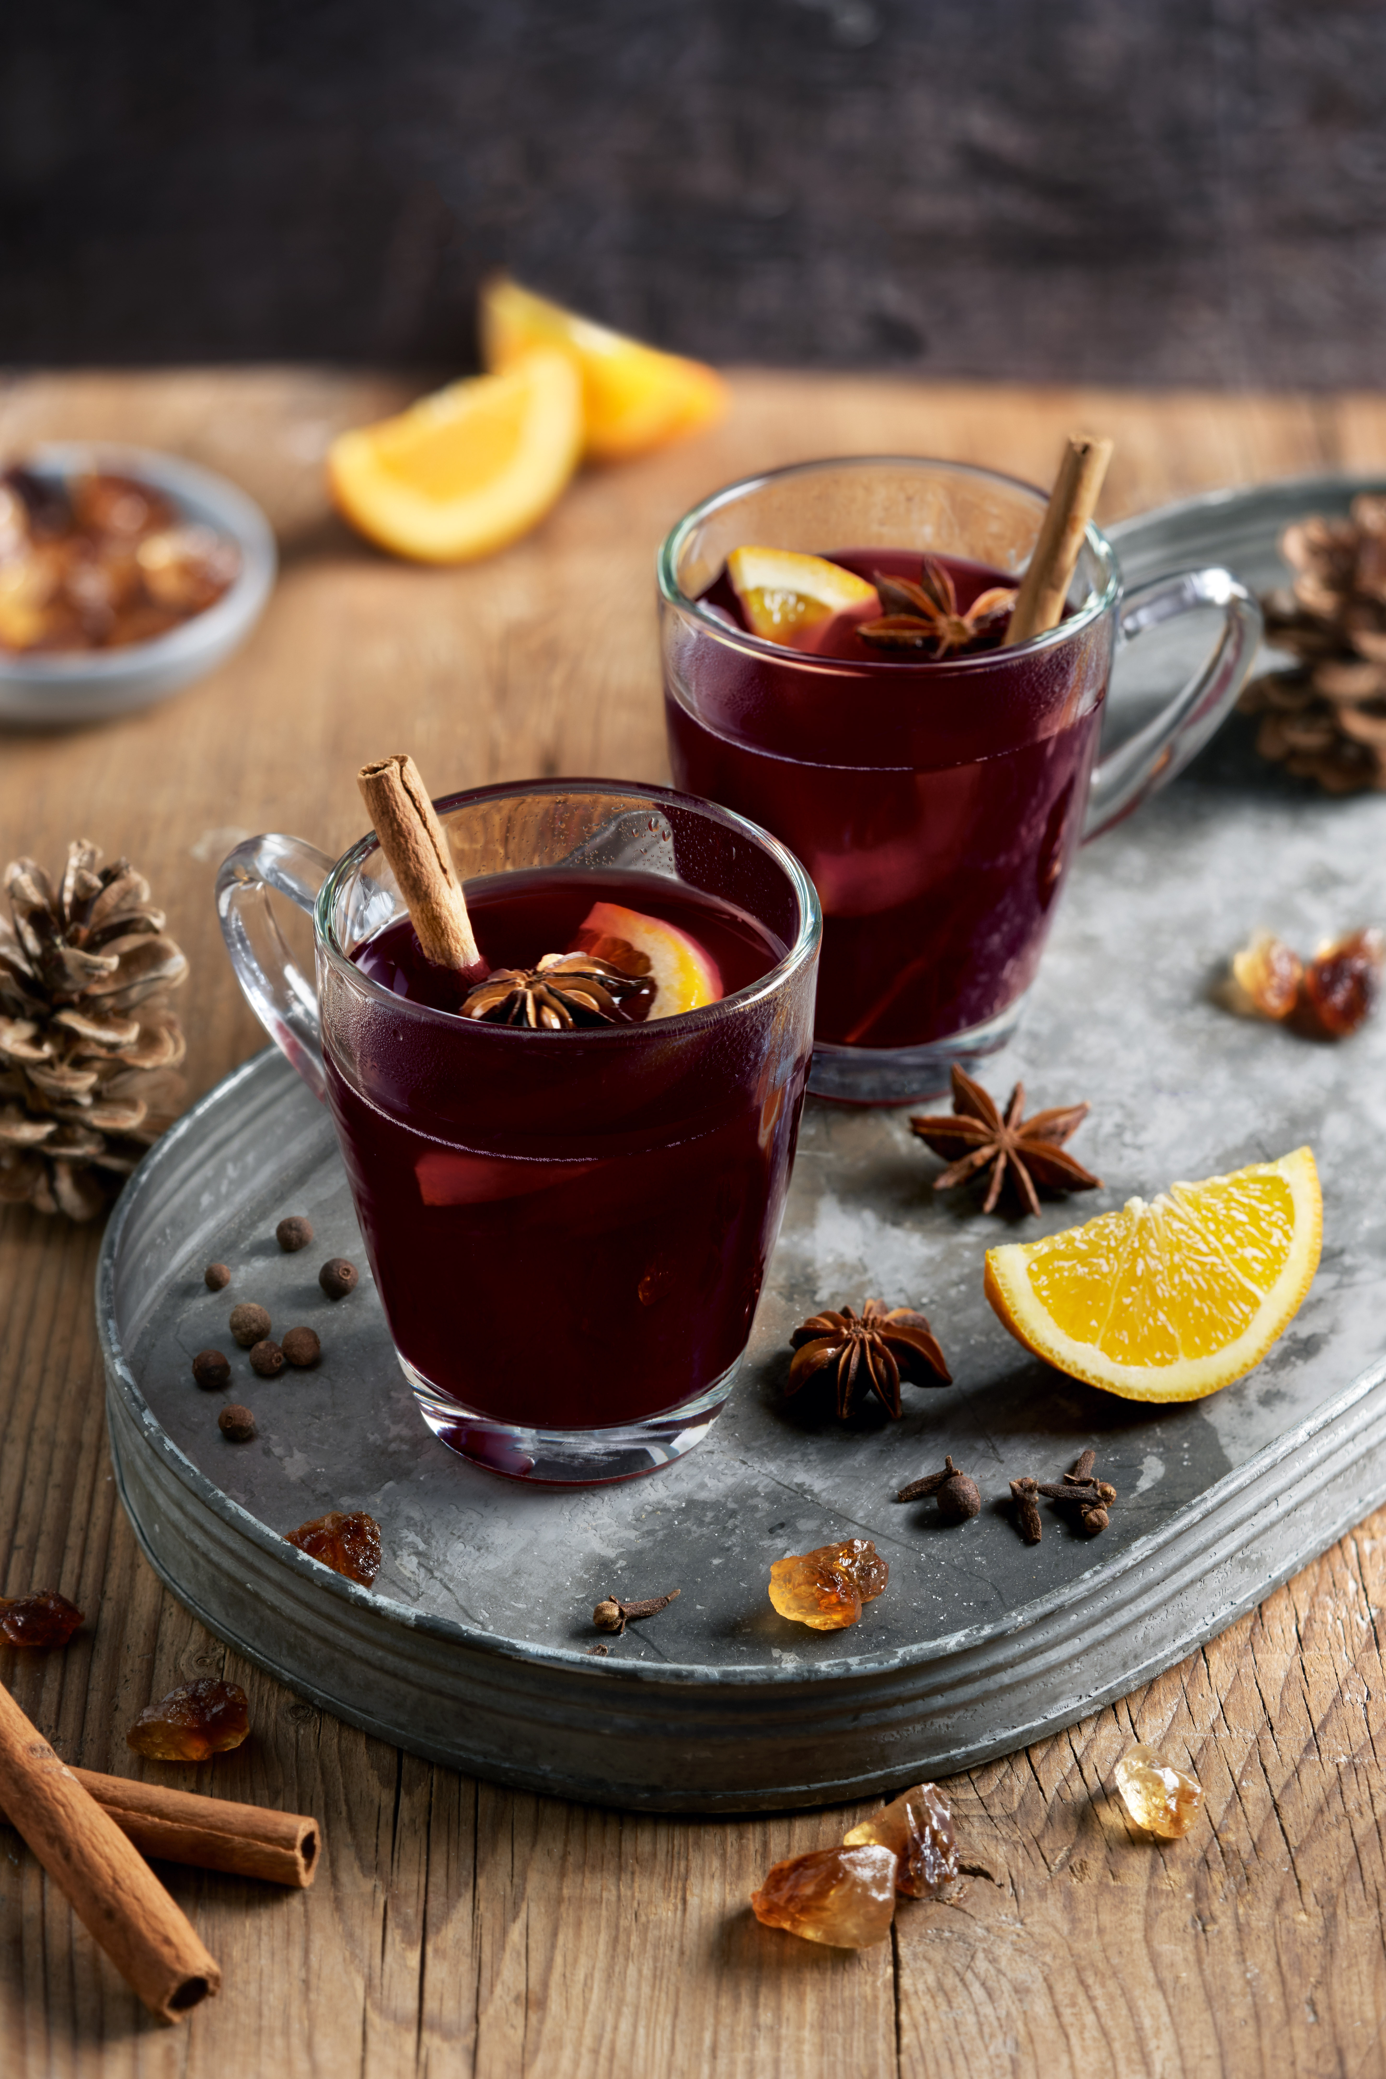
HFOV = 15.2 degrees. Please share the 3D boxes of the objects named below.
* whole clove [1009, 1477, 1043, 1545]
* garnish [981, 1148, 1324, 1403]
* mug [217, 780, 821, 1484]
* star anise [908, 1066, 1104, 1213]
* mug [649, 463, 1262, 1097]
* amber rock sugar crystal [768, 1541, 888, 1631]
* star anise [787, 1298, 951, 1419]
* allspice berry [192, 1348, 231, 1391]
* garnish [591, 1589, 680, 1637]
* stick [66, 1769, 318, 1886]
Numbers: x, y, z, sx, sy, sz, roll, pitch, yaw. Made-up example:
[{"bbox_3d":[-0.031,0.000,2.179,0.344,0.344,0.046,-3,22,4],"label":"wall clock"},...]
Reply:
[{"bbox_3d":[0.058,0.080,0.893,0.005,0.005,0.015,-2,33,-5],"label":"whole clove"},{"bbox_3d":[0.081,0.043,0.924,0.069,0.035,0.039,-16,36,-24],"label":"garnish"},{"bbox_3d":[-0.031,0.017,0.902,0.108,0.101,0.084,17,36,24],"label":"mug"},{"bbox_3d":[0.059,0.019,0.978,0.033,0.011,0.035,1,48,0],"label":"star anise"},{"bbox_3d":[0.048,-0.047,1.000,0.110,0.103,0.086,-4,33,-8],"label":"mug"},{"bbox_3d":[0.023,0.091,0.870,0.018,0.011,0.013,-10,34,-17],"label":"amber rock sugar crystal"},{"bbox_3d":[0.031,0.057,0.924,0.028,0.011,0.026,1,33,0],"label":"star anise"},{"bbox_3d":[-0.086,0.059,0.923,0.006,0.006,0.006,1,33,0],"label":"allspice berry"},{"bbox_3d":[-0.009,0.095,0.869,0.016,0.006,0.006,-17,37,-25],"label":"garnish"},{"bbox_3d":[-0.097,0.122,0.827,0.075,0.011,0.011,9,34,13],"label":"stick"}]

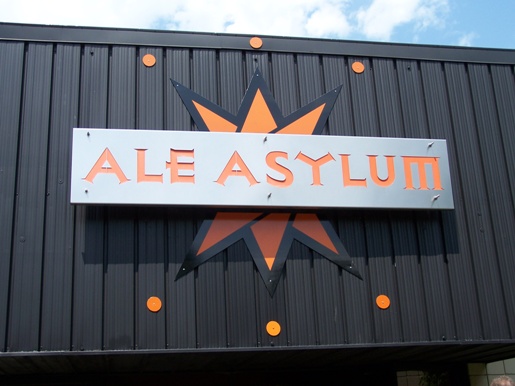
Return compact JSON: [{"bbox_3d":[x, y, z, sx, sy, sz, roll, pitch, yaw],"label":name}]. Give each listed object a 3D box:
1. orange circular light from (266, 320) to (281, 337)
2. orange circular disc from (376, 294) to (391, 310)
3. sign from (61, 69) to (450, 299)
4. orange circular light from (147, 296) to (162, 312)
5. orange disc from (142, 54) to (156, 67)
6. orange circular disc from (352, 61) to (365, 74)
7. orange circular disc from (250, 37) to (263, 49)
[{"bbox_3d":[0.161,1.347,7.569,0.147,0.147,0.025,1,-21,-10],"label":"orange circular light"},{"bbox_3d":[1.218,1.054,7.348,0.138,0.138,0.020,1,-20,-10],"label":"orange circular disc"},{"bbox_3d":[0.106,-0.235,8.025,4.021,2.666,0.280,1,-21,-10],"label":"sign"},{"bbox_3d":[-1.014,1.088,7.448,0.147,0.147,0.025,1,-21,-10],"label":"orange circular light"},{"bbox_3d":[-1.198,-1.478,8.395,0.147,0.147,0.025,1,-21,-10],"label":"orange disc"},{"bbox_3d":[1.093,-1.363,8.213,0.138,0.138,0.020,1,-20,-10],"label":"orange circular disc"},{"bbox_3d":[-0.013,-1.607,8.093,0.138,0.138,0.020,1,-20,-10],"label":"orange circular disc"}]

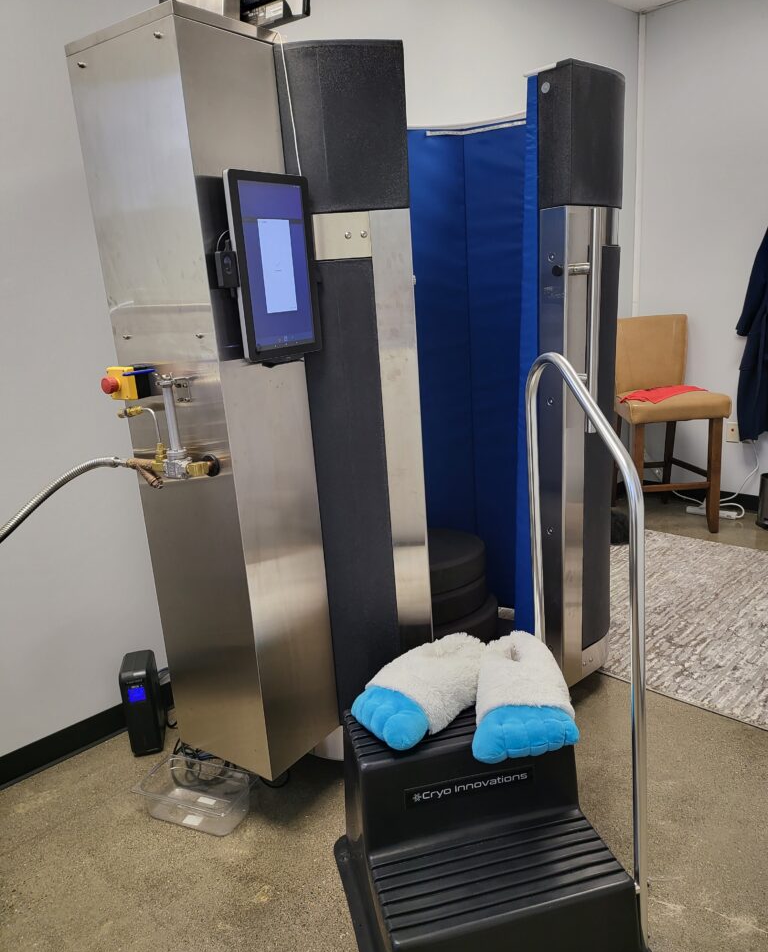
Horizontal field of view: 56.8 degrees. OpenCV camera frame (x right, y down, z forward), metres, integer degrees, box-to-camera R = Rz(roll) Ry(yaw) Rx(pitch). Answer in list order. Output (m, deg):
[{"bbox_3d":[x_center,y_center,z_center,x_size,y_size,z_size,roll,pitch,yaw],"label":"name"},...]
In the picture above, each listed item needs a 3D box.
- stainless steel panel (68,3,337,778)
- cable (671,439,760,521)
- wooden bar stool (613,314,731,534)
[{"bbox_3d":[-0.405,-0.092,1.783,0.351,1.757,0.280,7,19,34],"label":"stainless steel panel"},{"bbox_3d":[1.782,0.006,3.883,0.442,0.394,0.156,10,21,42],"label":"cable"},{"bbox_3d":[1.472,-0.290,3.766,0.476,1.068,0.544,-4,15,0],"label":"wooden bar stool"}]

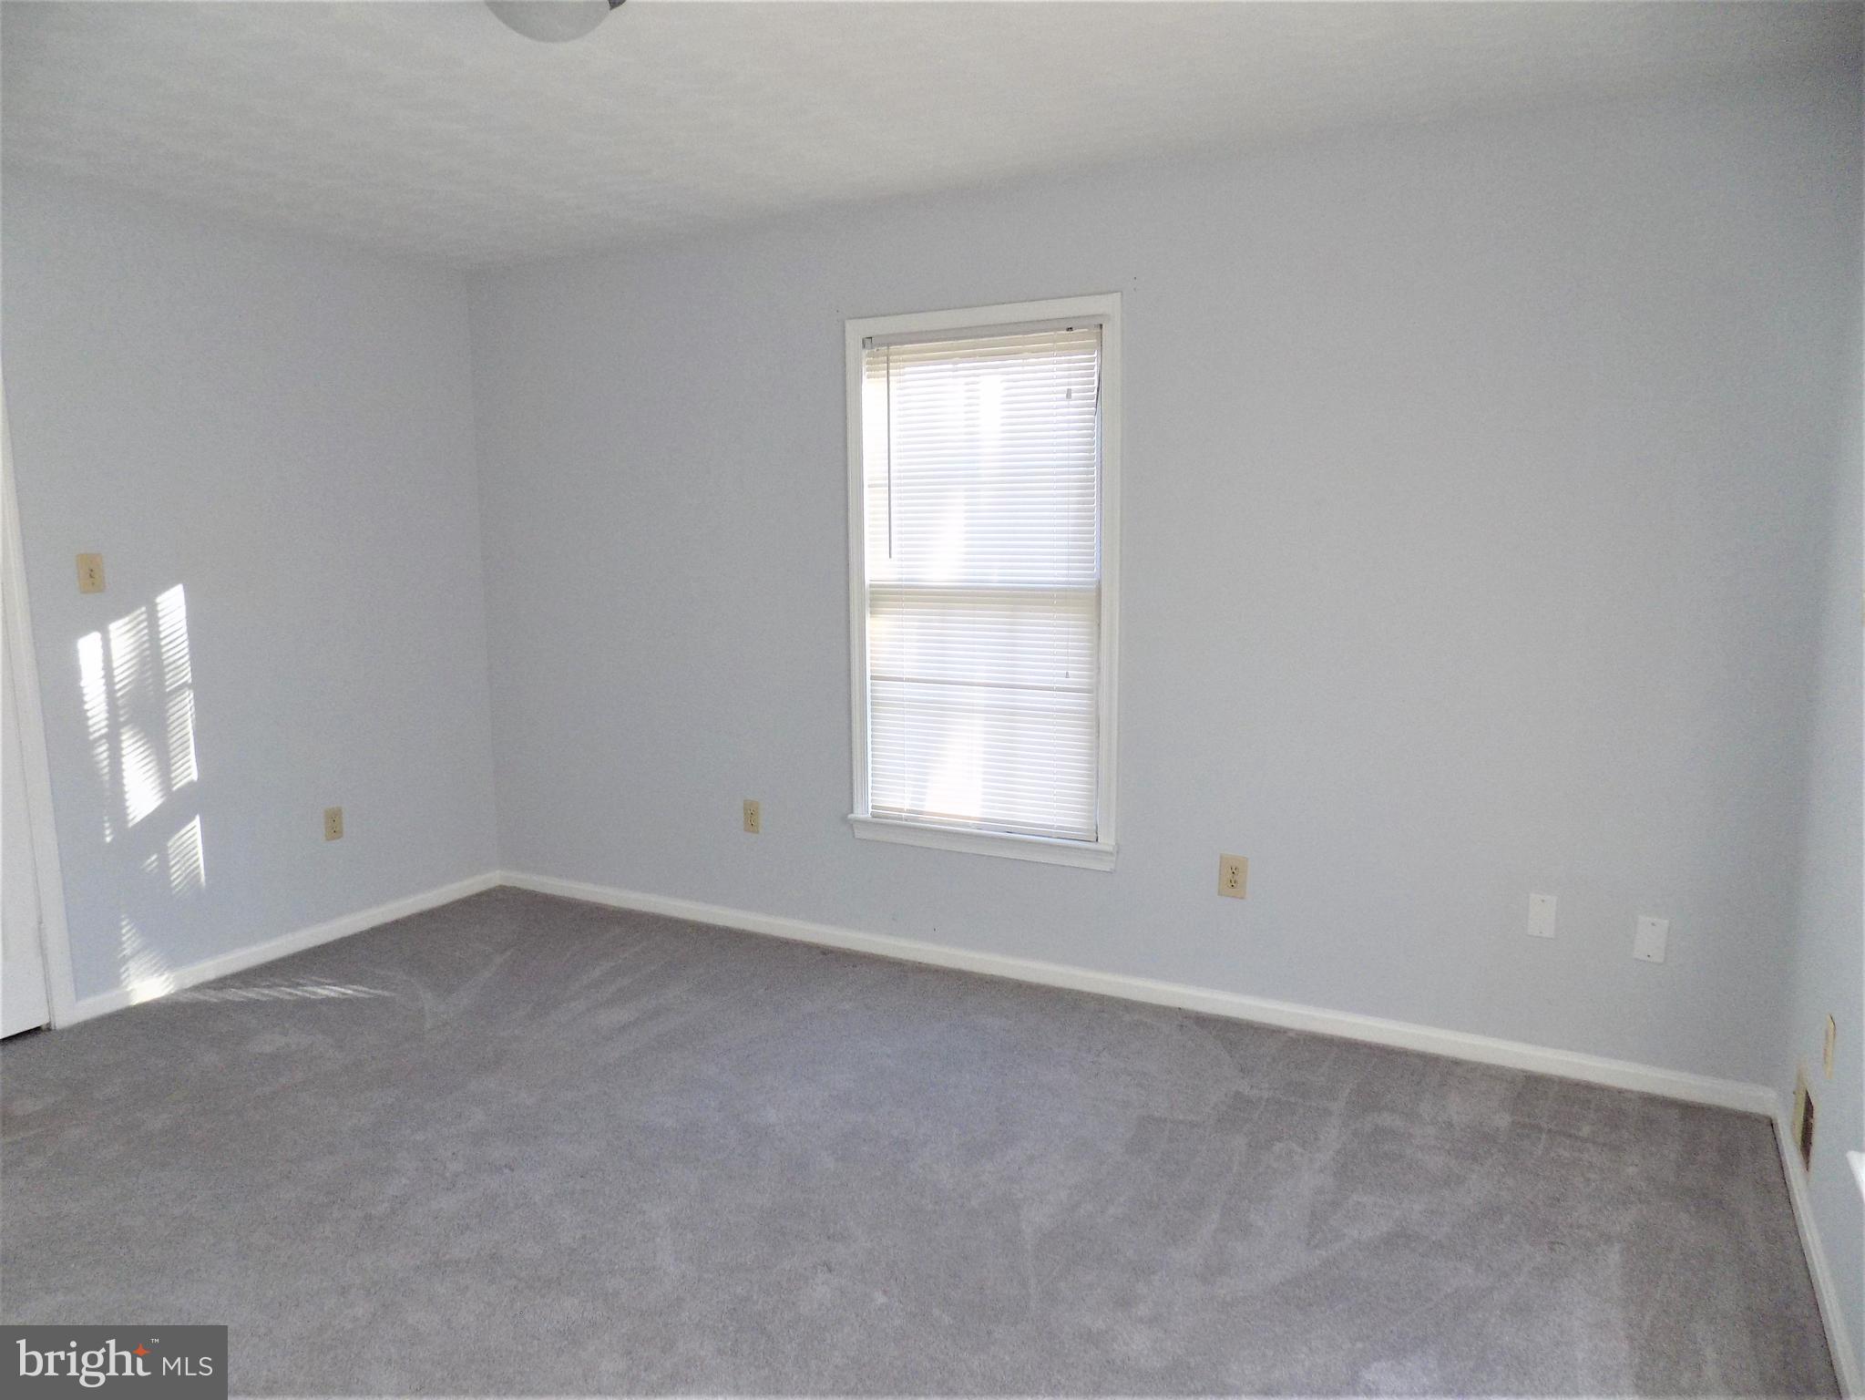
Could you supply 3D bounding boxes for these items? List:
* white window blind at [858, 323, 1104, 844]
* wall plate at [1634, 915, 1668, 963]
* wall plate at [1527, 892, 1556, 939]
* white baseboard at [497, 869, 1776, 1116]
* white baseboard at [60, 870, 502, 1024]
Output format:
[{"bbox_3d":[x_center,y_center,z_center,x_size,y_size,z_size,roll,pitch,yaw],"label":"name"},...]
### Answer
[{"bbox_3d":[0.150,-0.355,3.882,0.805,1.549,0.040,4,9,28],"label":"white window blind"},{"bbox_3d":[1.805,0.601,3.109,0.069,0.112,0.008,4,9,28],"label":"wall plate"},{"bbox_3d":[1.588,0.563,3.222,0.069,0.112,0.008,4,9,28],"label":"wall plate"},{"bbox_3d":[0.140,0.848,4.051,4.351,0.076,0.015,4,9,28],"label":"white baseboard"},{"bbox_3d":[-2.159,0.821,4.365,0.015,0.076,1.652,4,9,28],"label":"white baseboard"}]

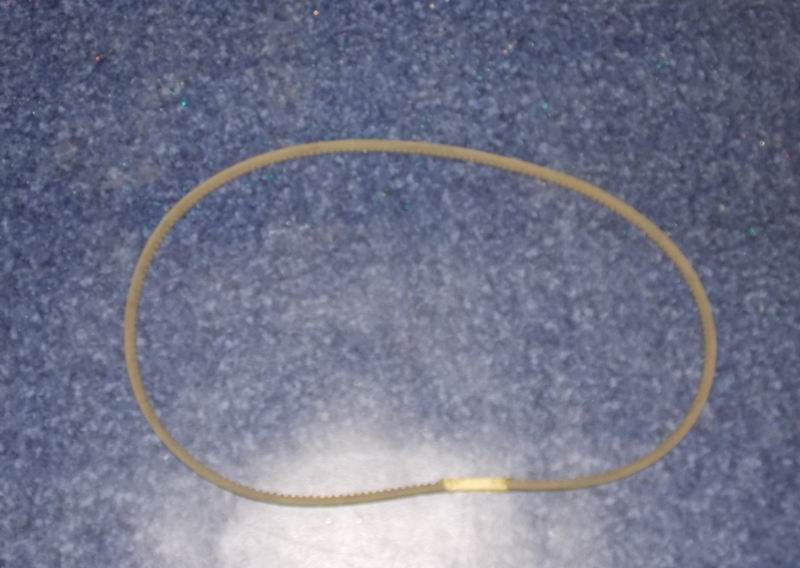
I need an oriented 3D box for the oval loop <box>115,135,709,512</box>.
[{"bbox_3d":[0.019,0.024,1.116,0.543,0.012,0.349,-4,72,-3],"label":"oval loop"}]

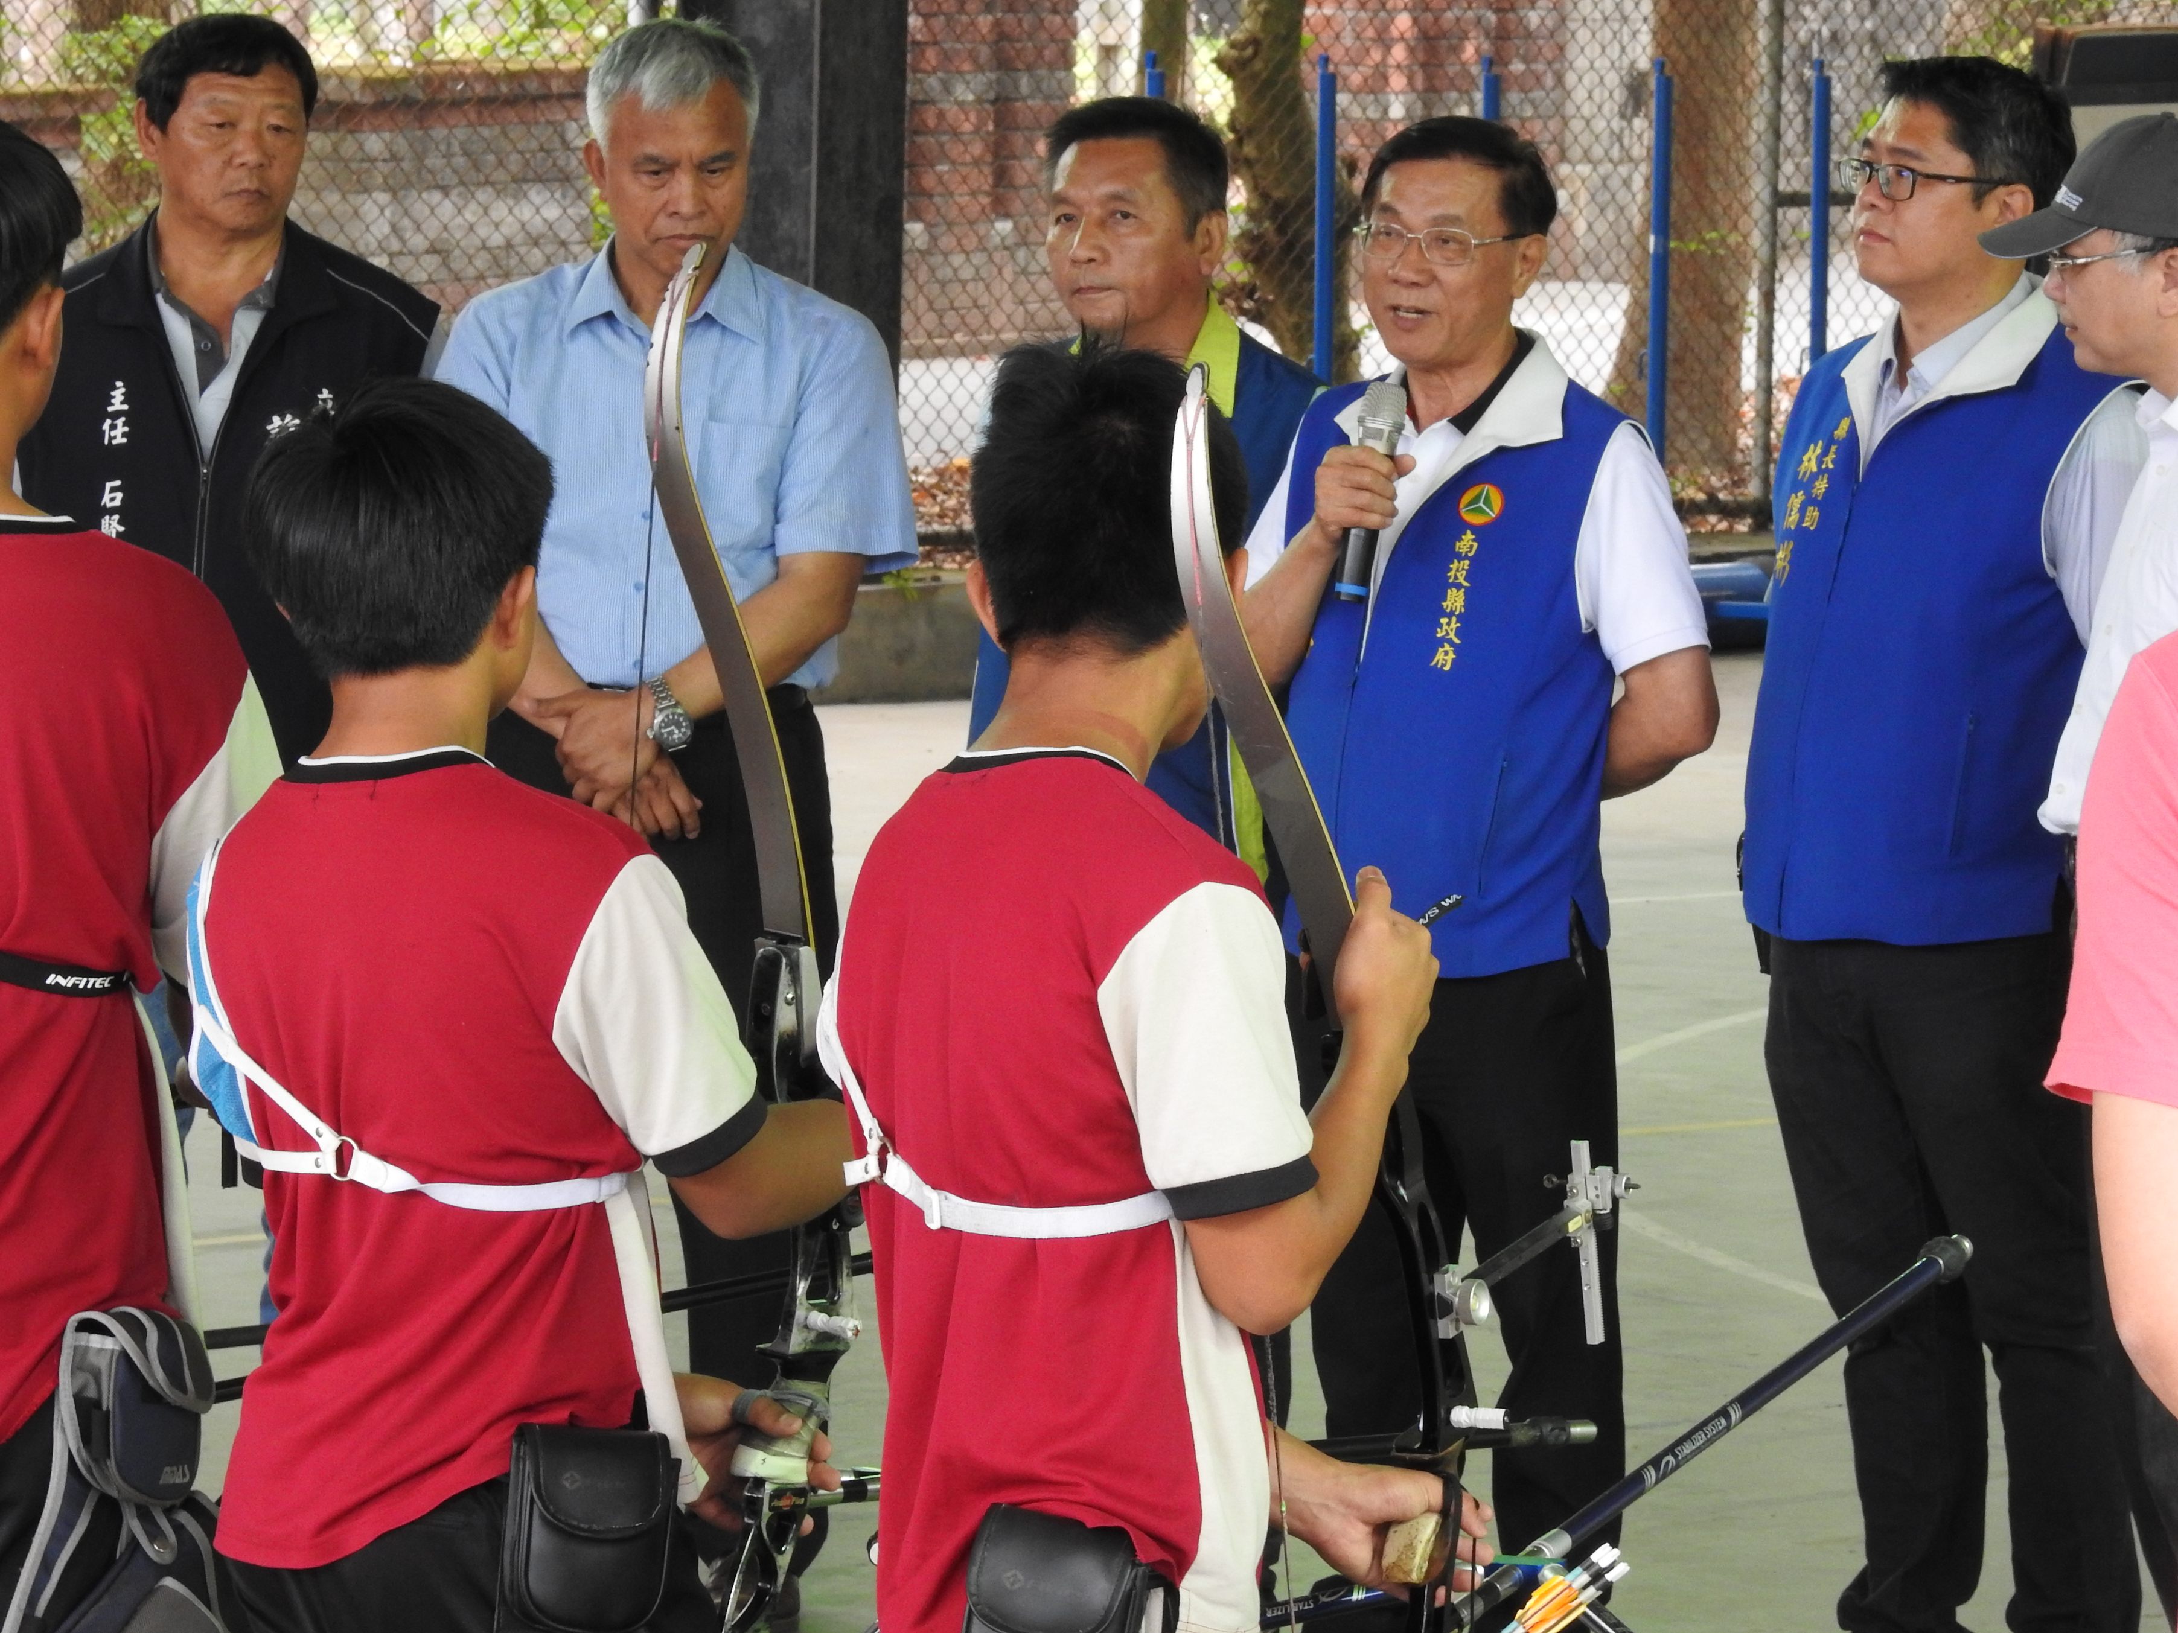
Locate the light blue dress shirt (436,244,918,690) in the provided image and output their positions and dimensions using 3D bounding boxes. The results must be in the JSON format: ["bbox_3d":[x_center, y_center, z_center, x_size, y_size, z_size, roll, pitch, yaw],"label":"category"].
[{"bbox_3d":[-0.440,-0.370,12.250,0.520,0.490,0.270,2,7,8],"label":"light blue dress shirt"}]

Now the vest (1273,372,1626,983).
[{"bbox_3d":[0.383,-0.159,12.150,0.420,0.650,0.290,7,9,38],"label":"vest"}]

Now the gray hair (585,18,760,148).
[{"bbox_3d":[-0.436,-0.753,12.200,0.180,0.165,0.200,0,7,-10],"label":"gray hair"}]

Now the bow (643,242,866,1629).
[{"bbox_3d":[-0.259,0.405,7.900,0.100,1.620,0.260,9,11,30],"label":"bow"}]

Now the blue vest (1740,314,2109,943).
[{"bbox_3d":[0.880,-0.203,12.100,0.310,0.670,0.440,-1,7,-42],"label":"blue vest"}]

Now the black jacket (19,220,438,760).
[{"bbox_3d":[-0.964,-0.337,13.000,0.490,0.680,0.280,2,7,8],"label":"black jacket"}]

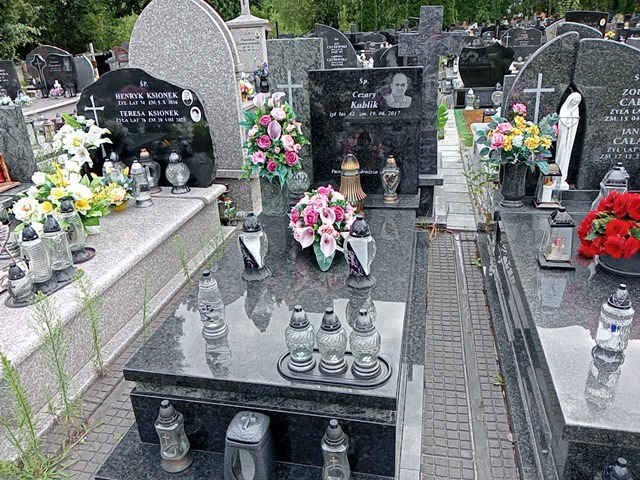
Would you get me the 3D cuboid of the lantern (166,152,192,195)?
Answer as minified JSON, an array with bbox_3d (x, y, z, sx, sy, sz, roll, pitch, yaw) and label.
[{"bbox_3d":[-0.974,-0.461,3.538,0.172,0.275,0.172,2,23,12],"label":"lantern"}]

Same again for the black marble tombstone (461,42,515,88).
[{"bbox_3d":[2.357,-2.470,7.350,0.770,0.620,0.120,3,24,11],"label":"black marble tombstone"}]

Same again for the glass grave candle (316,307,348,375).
[{"bbox_3d":[0.039,0.336,1.770,0.107,0.236,0.107,-2,23,1],"label":"glass grave candle"}]

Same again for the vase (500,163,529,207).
[{"bbox_3d":[1.251,-0.355,3.328,0.165,0.260,0.165,3,23,12],"label":"vase"}]

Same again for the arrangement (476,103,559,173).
[{"bbox_3d":[1.226,-0.635,3.200,0.470,0.410,0.380,3,23,12],"label":"arrangement"}]

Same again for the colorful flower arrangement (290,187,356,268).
[{"bbox_3d":[0.016,-0.070,2.365,0.305,0.280,0.275,2,23,12],"label":"colorful flower arrangement"}]

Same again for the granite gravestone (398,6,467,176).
[{"bbox_3d":[0.745,-0.986,3.510,0.435,1.085,0.100,2,23,12],"label":"granite gravestone"}]

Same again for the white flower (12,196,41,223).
[{"bbox_3d":[-1.729,-0.180,3.050,0.147,0.143,0.100,-16,27,-28],"label":"white flower"}]

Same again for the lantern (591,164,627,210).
[{"bbox_3d":[1.709,-0.261,2.992,0.210,0.345,0.210,3,23,12],"label":"lantern"}]

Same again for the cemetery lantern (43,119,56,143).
[{"bbox_3d":[-3.380,-1.361,6.425,0.140,0.265,0.140,3,23,12],"label":"cemetery lantern"}]

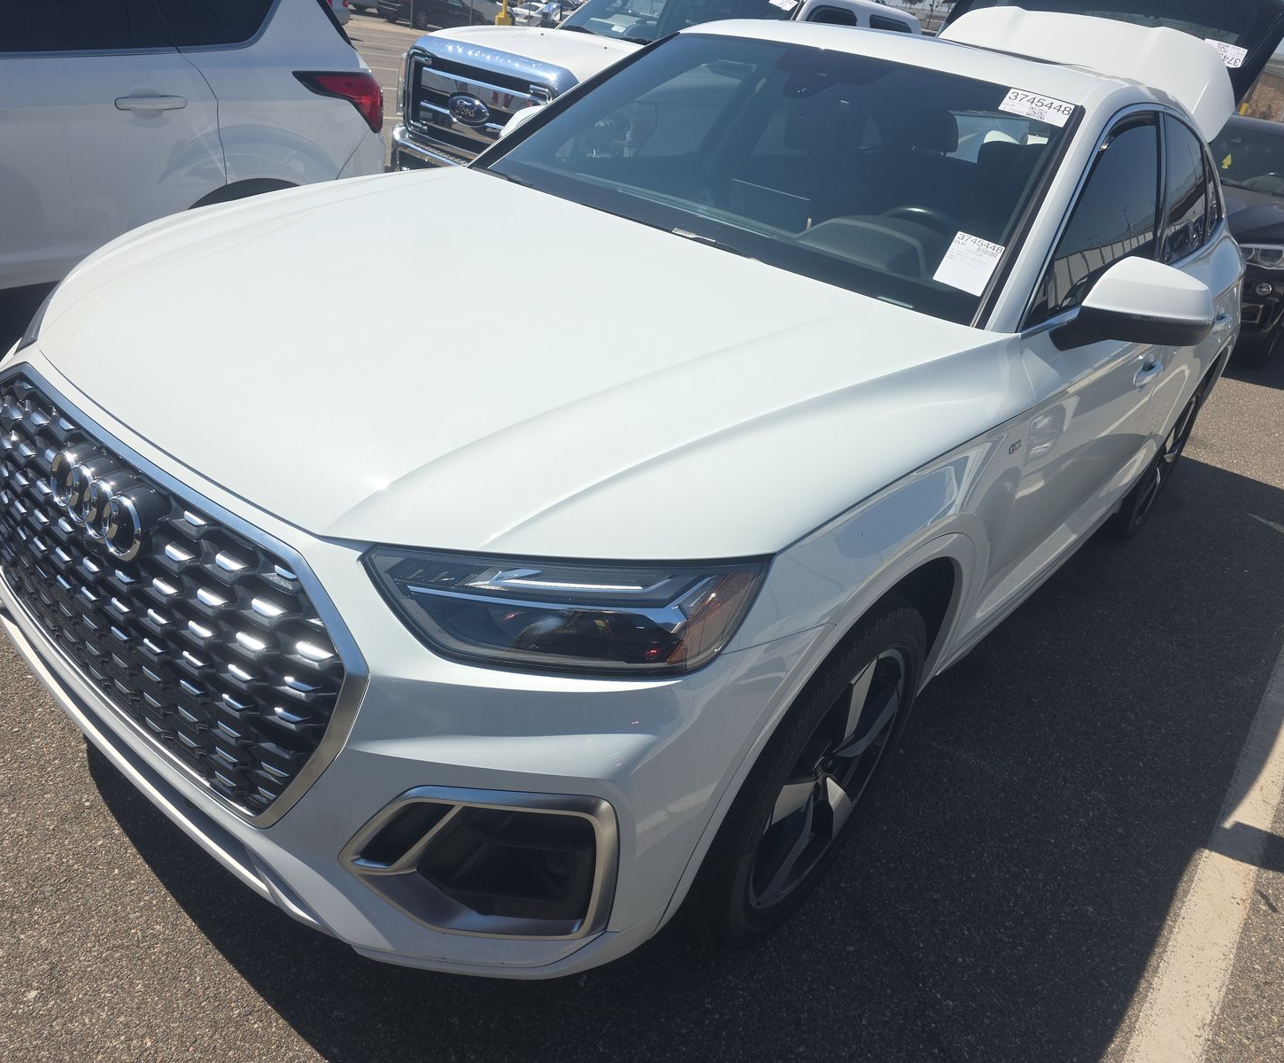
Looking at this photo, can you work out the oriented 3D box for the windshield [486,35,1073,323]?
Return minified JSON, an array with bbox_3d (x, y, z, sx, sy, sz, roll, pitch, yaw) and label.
[{"bbox_3d":[0.295,-0.955,2.320,1.480,0.114,0.925,28,62,30],"label":"windshield"}]

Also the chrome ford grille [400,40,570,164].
[{"bbox_3d":[-0.785,-2.141,4.779,1.240,0.480,0.250,30,33,33],"label":"chrome ford grille"}]

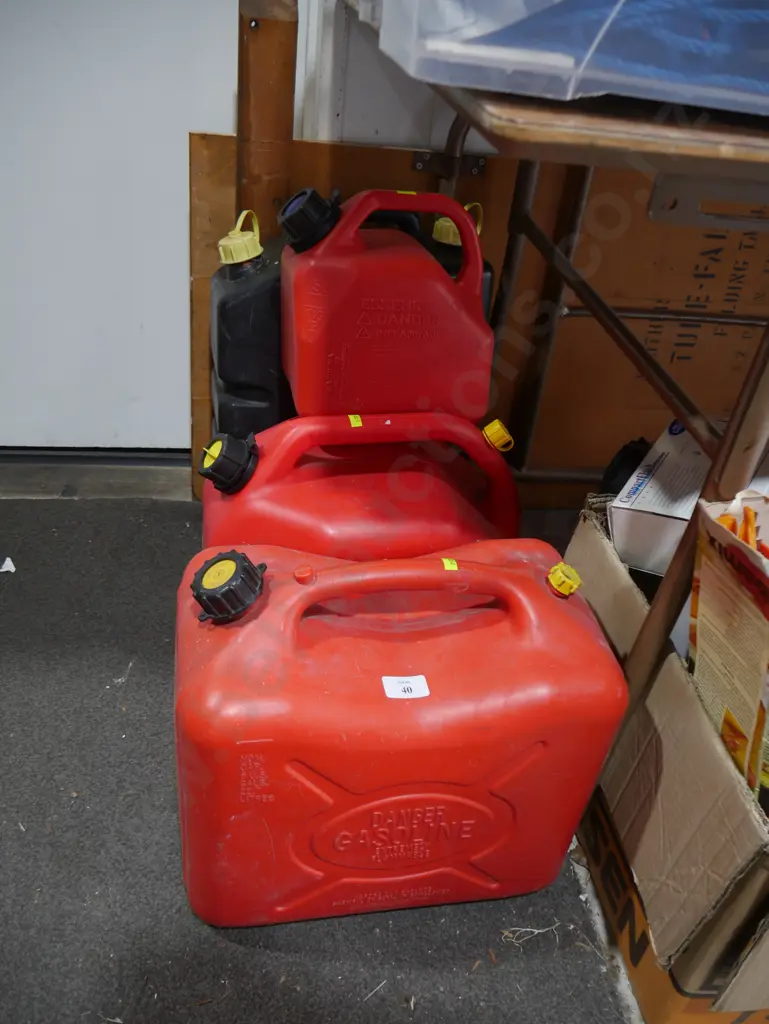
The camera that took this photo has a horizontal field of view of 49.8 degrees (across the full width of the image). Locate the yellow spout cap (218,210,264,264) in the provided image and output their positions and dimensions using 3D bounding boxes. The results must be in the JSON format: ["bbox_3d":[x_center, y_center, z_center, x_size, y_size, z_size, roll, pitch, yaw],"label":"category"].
[{"bbox_3d":[-0.224,-0.423,1.270,0.070,0.066,0.067,-16,35,-5],"label":"yellow spout cap"}]

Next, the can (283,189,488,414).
[{"bbox_3d":[-0.003,-0.287,1.138,0.279,0.286,0.175,-1,25,-12],"label":"can"}]

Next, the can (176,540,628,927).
[{"bbox_3d":[-0.004,0.205,0.854,0.393,0.355,0.220,0,33,-11],"label":"can"}]

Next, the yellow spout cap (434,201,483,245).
[{"bbox_3d":[0.122,-0.477,1.360,0.073,0.065,0.067,13,32,1],"label":"yellow spout cap"}]

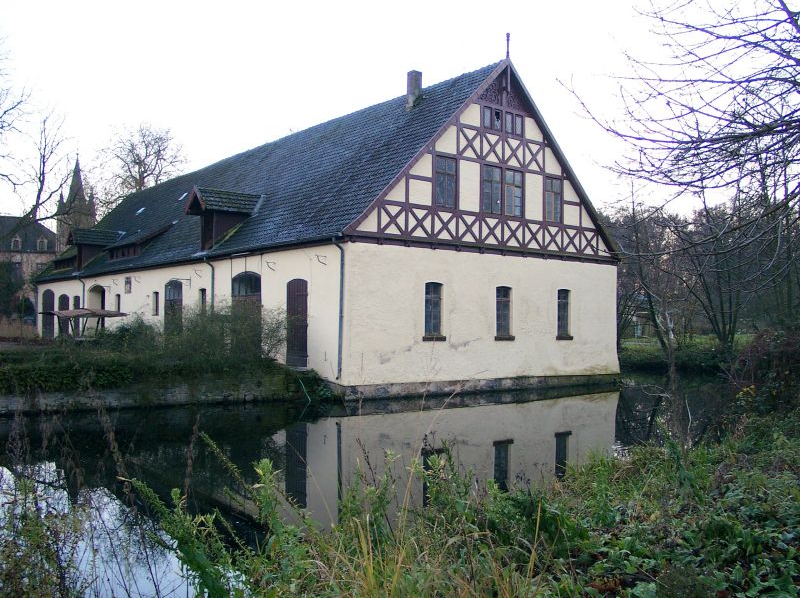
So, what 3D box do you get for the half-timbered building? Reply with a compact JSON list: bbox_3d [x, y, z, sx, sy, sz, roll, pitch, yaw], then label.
[{"bbox_3d":[-7.692,-2.343,43.455,14.738,12.221,37.190,2,-3,-39],"label":"half-timbered building"}]

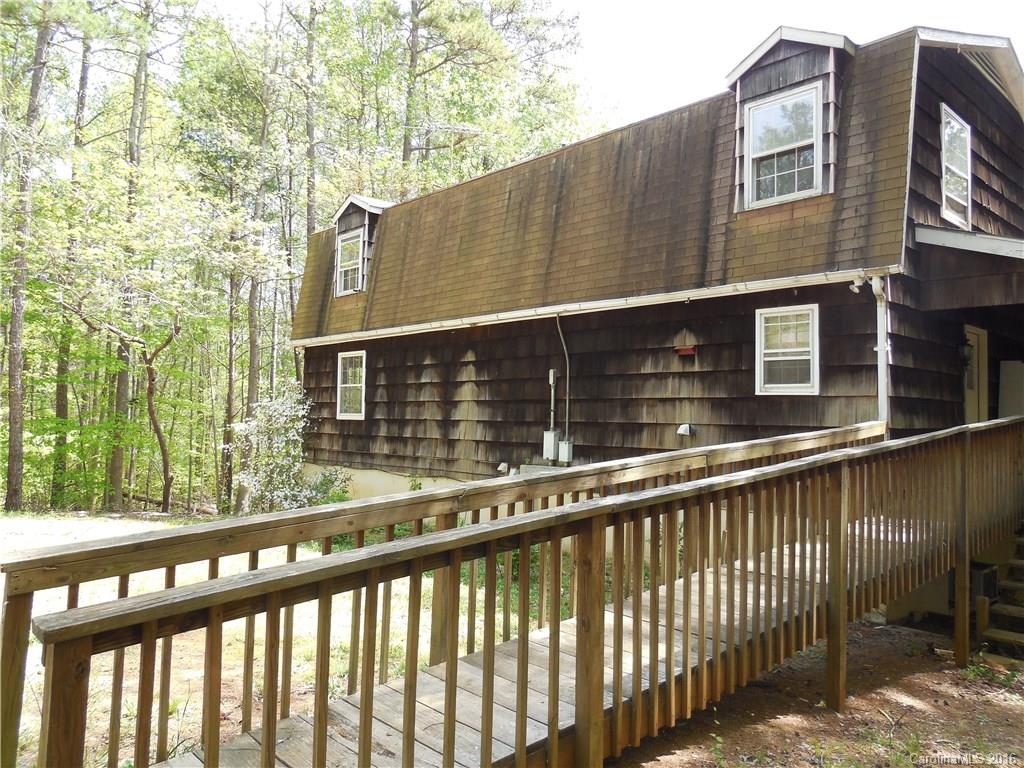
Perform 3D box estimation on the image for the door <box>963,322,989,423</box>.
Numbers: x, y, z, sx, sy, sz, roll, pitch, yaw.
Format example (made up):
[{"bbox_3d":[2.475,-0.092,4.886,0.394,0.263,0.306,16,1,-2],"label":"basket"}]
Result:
[{"bbox_3d":[6.545,0.276,10.504,1.020,2.100,0.120,4,-4,-43],"label":"door"}]

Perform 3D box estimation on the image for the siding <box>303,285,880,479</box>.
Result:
[{"bbox_3d":[-0.426,0.348,12.953,0.150,2.800,13.250,4,-4,-43],"label":"siding"}]

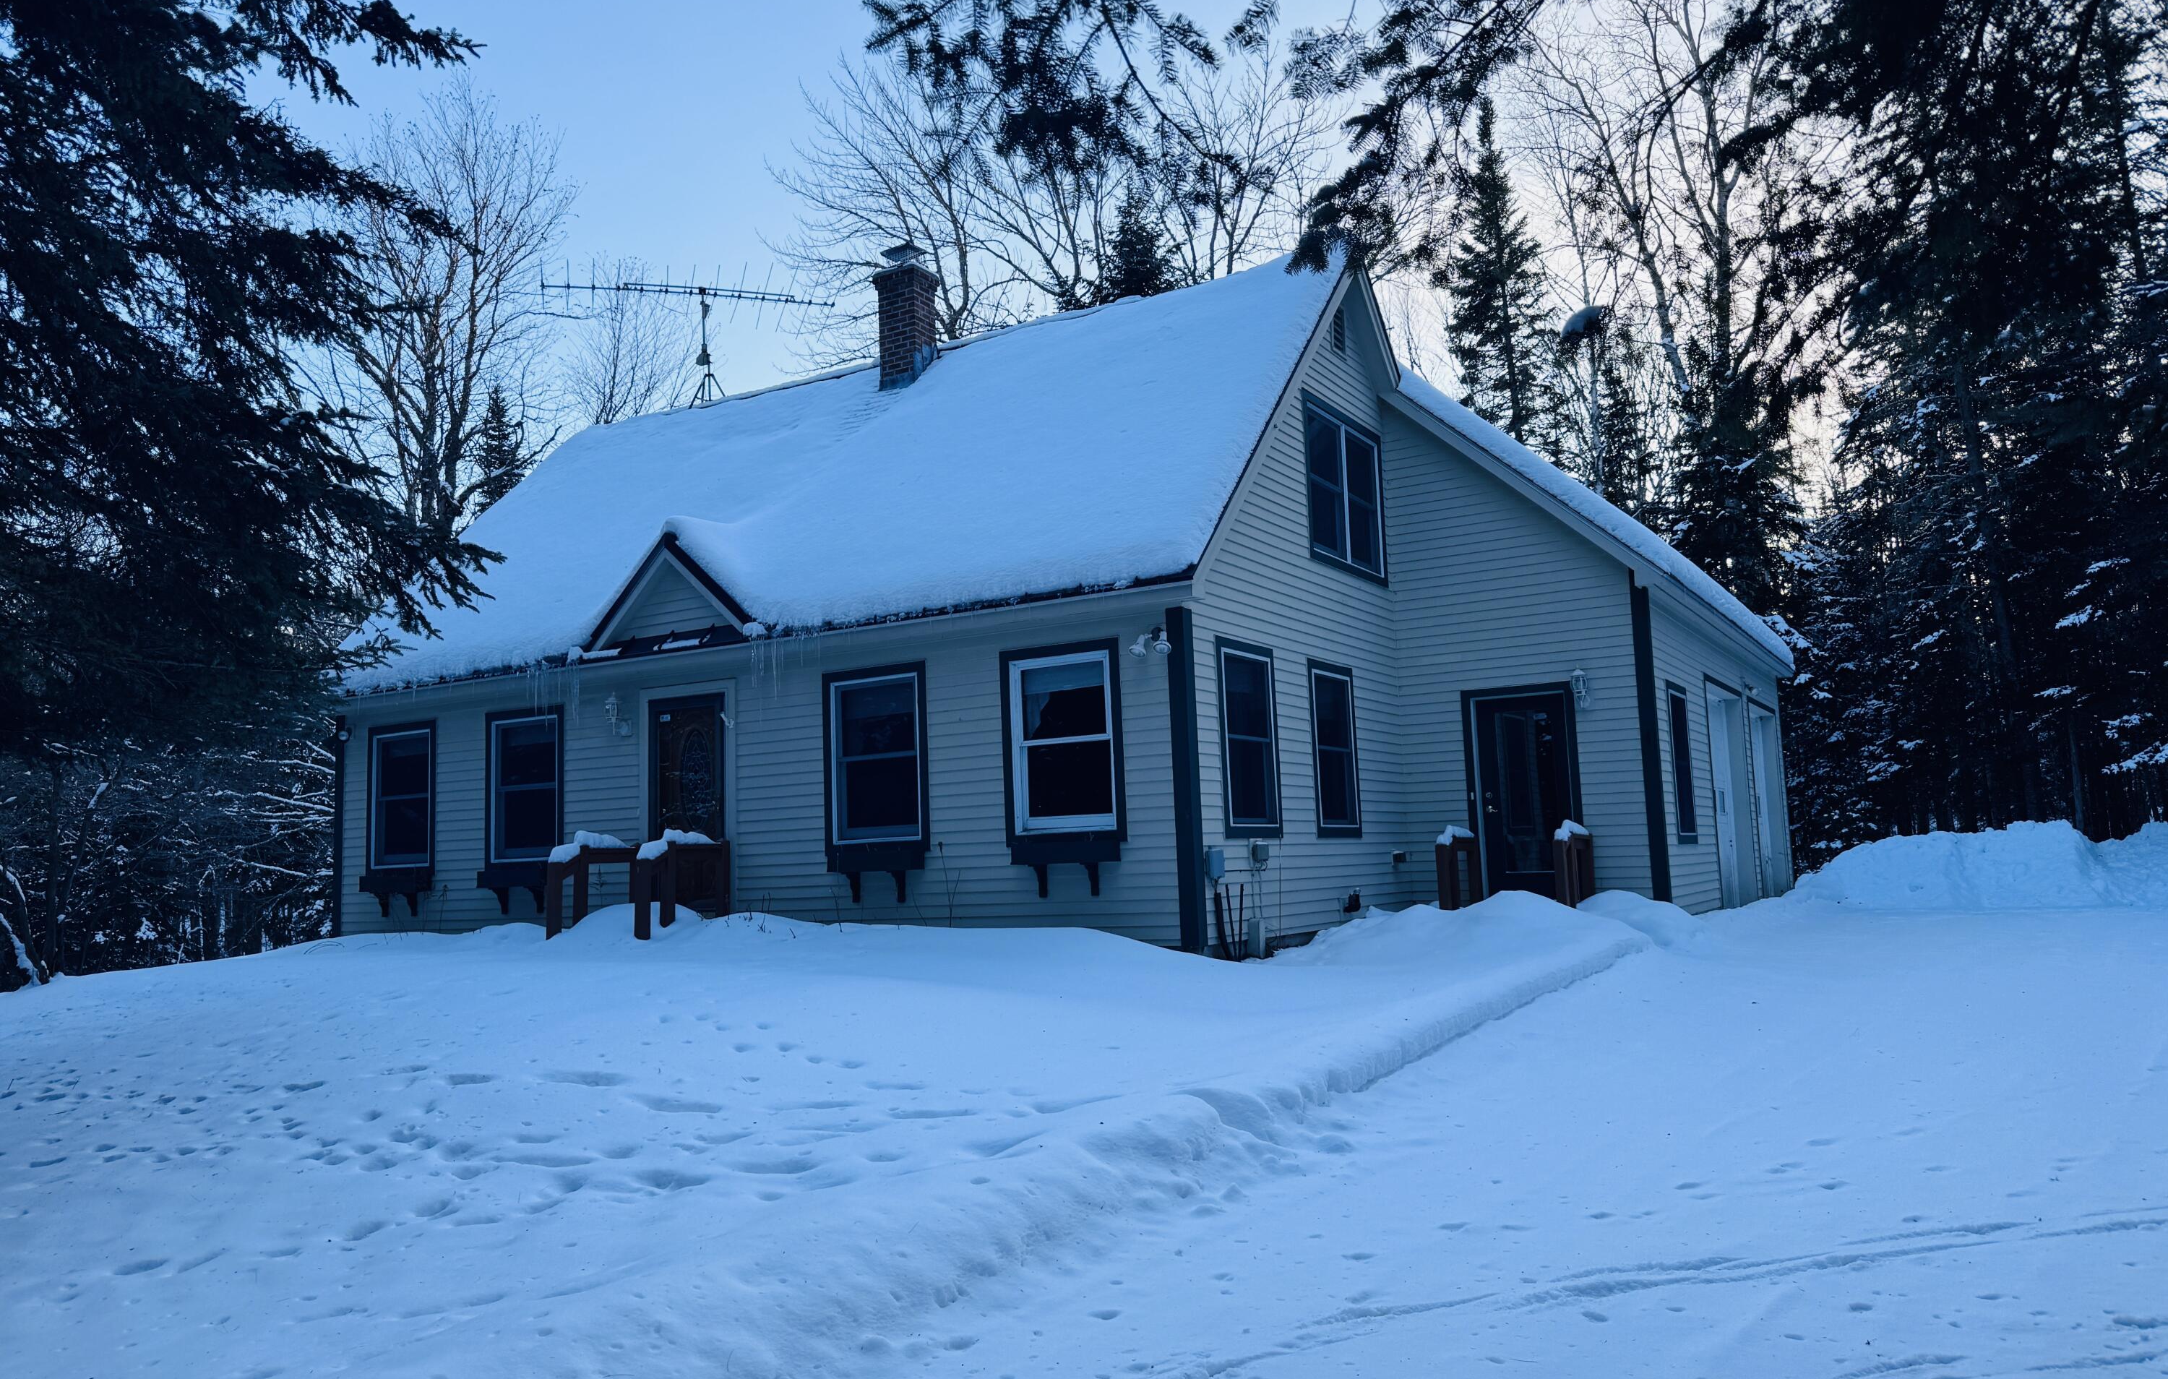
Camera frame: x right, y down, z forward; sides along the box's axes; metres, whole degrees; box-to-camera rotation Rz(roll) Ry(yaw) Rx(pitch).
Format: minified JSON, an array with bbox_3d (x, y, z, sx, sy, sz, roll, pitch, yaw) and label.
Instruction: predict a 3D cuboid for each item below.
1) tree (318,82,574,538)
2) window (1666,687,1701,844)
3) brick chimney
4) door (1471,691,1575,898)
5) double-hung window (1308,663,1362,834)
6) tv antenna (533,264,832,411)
[{"bbox_3d":[-12.628,-3.821,29.561,5.300,17.310,5.300,1,-7,-23],"label":"tree"},{"bbox_3d":[6.275,0.787,15.746,0.100,1.640,1.085,-6,-8,31],"label":"window"},{"bbox_3d":[-2.110,-4.476,17.998,0.600,1.848,0.500,-6,-8,31],"label":"brick chimney"},{"bbox_3d":[4.449,1.098,15.183,0.945,2.080,0.100,-6,-8,31],"label":"door"},{"bbox_3d":[2.389,0.583,14.239,0.100,1.630,1.085,-6,-8,31],"label":"double-hung window"},{"bbox_3d":[-5.288,-4.555,20.283,3.800,1.732,2.450,0,-7,-18],"label":"tv antenna"}]

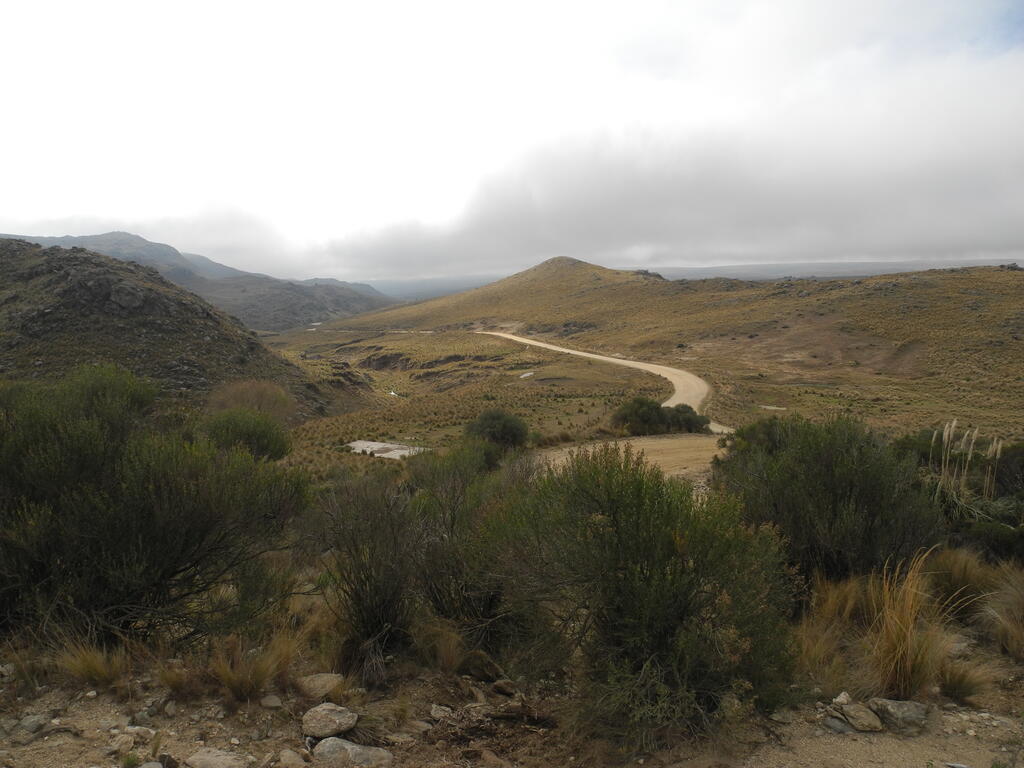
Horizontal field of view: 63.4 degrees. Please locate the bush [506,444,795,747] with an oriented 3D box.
[{"bbox_3d":[0.555,0.838,3.420,1.140,1.151,1.083,1,8,9],"label":"bush"}]

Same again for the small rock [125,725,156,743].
[{"bbox_3d":[-1.397,1.318,3.124,0.103,0.045,0.074,-4,9,-24],"label":"small rock"}]

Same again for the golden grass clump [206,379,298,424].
[{"bbox_3d":[-4.717,0.507,15.073,1.662,1.150,1.400,0,7,0],"label":"golden grass clump"}]

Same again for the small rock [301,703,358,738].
[{"bbox_3d":[-0.697,1.285,3.167,0.216,0.104,0.147,-2,8,-12],"label":"small rock"}]

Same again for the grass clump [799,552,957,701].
[{"bbox_3d":[1.637,1.079,3.775,0.740,0.644,0.592,0,7,0],"label":"grass clump"}]

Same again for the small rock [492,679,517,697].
[{"bbox_3d":[-0.034,1.375,3.768,0.109,0.062,0.087,0,7,0],"label":"small rock"}]

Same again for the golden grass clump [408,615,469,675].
[{"bbox_3d":[-0.347,1.249,3.993,0.275,0.269,0.248,0,7,0],"label":"golden grass clump"}]

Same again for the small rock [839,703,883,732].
[{"bbox_3d":[1.439,1.388,3.474,0.185,0.087,0.148,0,7,0],"label":"small rock"}]

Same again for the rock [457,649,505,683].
[{"bbox_3d":[-0.136,1.217,3.584,0.207,0.128,0.145,0,8,-2],"label":"rock"}]

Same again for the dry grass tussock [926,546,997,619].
[{"bbox_3d":[2.602,1.190,4.833,0.414,0.475,0.394,0,7,0],"label":"dry grass tussock"}]

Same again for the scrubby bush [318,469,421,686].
[{"bbox_3d":[-0.630,0.860,3.680,0.443,0.979,0.420,-1,8,-10],"label":"scrubby bush"}]

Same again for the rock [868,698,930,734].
[{"bbox_3d":[1.491,1.283,3.199,0.224,0.100,0.139,4,9,25],"label":"rock"}]

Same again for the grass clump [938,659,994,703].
[{"bbox_3d":[2.019,1.318,3.712,0.247,0.184,0.222,0,7,0],"label":"grass clump"}]

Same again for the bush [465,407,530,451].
[{"bbox_3d":[-0.673,2.032,36.000,2.774,1.860,2.635,0,8,-1],"label":"bush"}]

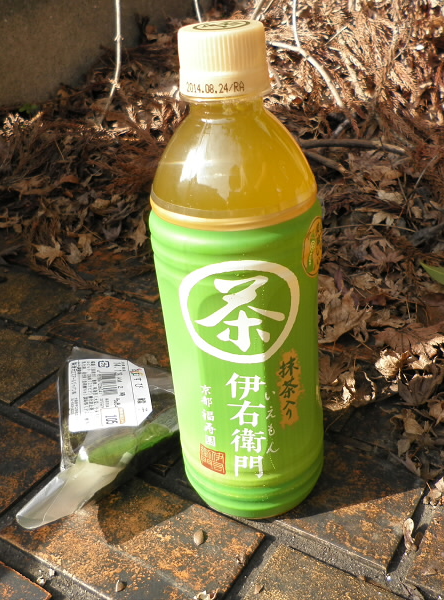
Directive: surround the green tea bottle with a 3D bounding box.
[{"bbox_3d":[0.008,-0.005,0.263,0.069,0.206,0.069,-4,29,2],"label":"green tea bottle"}]

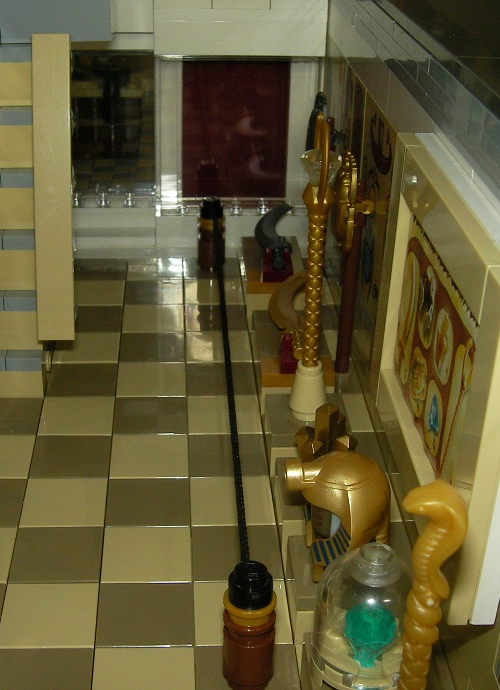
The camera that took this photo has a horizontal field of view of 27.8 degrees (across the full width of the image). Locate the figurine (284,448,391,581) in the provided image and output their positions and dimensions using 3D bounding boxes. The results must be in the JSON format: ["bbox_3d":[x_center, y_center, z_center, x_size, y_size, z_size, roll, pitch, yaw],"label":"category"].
[{"bbox_3d":[0.014,0.027,0.161,0.017,0.021,0.013,0,27,-5],"label":"figurine"}]

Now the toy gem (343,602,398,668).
[{"bbox_3d":[0.017,0.041,0.142,0.008,0.009,0.008,0,27,-5],"label":"toy gem"}]

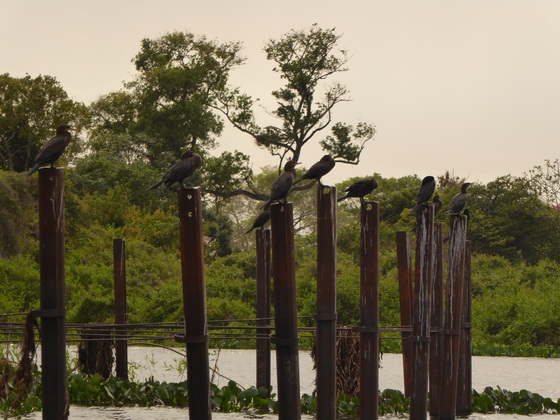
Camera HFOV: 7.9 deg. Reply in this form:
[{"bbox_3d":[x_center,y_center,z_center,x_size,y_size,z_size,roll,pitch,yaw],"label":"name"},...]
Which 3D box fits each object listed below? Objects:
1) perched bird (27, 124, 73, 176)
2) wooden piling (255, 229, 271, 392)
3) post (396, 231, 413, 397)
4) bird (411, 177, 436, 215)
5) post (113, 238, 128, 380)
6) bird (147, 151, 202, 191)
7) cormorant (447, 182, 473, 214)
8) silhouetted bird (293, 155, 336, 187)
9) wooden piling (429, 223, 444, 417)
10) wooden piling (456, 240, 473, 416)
[{"bbox_3d":[-1.873,-0.485,33.000,0.400,0.420,0.160,0,-1,-9],"label":"perched bird"},{"bbox_3d":[-0.225,1.461,56.000,0.170,2.374,0.170,-1,-1,18],"label":"wooden piling"},{"bbox_3d":[1.769,1.501,57.000,0.170,2.417,0.170,-2,-1,18],"label":"post"},{"bbox_3d":[1.697,-0.170,47.500,0.170,0.450,0.340,-1,-2,37],"label":"bird"},{"bbox_3d":[-2.534,1.635,64.500,0.170,2.349,0.170,-1,-1,18],"label":"post"},{"bbox_3d":[-0.926,-0.338,35.500,0.470,0.360,0.160,0,-1,-3],"label":"bird"},{"bbox_3d":[2.175,-0.127,49.000,0.360,0.410,0.160,1,-1,-30],"label":"cormorant"},{"bbox_3d":[0.367,-0.415,43.000,0.440,0.350,0.160,0,-1,-3],"label":"silhouetted bird"},{"bbox_3d":[1.957,1.373,50.500,0.170,2.430,0.170,0,-1,18],"label":"wooden piling"},{"bbox_3d":[2.310,1.473,50.500,0.170,2.205,0.170,0,-1,18],"label":"wooden piling"}]

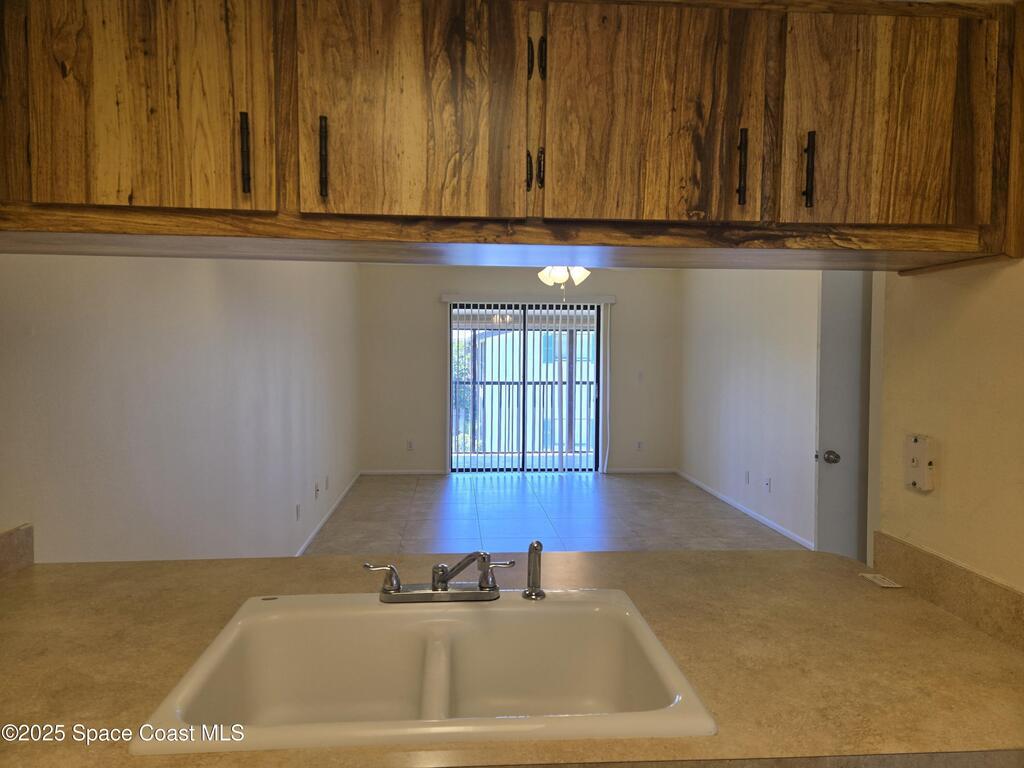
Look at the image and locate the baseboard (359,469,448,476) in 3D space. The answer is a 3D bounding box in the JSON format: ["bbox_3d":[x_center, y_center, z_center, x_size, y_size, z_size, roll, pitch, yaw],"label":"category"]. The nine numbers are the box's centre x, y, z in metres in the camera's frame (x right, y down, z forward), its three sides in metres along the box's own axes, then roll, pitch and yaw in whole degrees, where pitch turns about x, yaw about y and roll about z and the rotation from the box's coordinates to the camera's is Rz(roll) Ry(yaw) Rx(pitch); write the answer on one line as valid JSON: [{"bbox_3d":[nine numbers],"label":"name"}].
[{"bbox_3d":[-1.269,1.039,8.035,1.035,0.066,0.015,0,3,-4],"label":"baseboard"}]

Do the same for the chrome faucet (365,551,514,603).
[{"bbox_3d":[-0.150,0.392,1.400,0.324,0.154,0.220,0,3,-9],"label":"chrome faucet"}]

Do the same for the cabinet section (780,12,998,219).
[{"bbox_3d":[0.688,-0.479,1.248,0.402,0.371,0.020,0,3,-4],"label":"cabinet section"}]

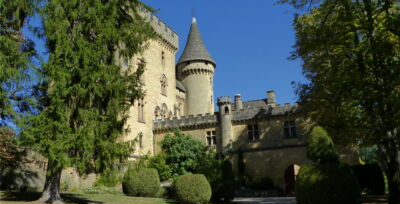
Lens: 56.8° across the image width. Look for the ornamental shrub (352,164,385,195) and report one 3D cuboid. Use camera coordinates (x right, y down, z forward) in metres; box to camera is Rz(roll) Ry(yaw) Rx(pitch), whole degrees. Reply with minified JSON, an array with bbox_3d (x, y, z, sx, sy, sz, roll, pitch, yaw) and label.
[{"bbox_3d":[13.391,6.187,29.520,2.530,2.300,2.530,-8,-14,23],"label":"ornamental shrub"}]

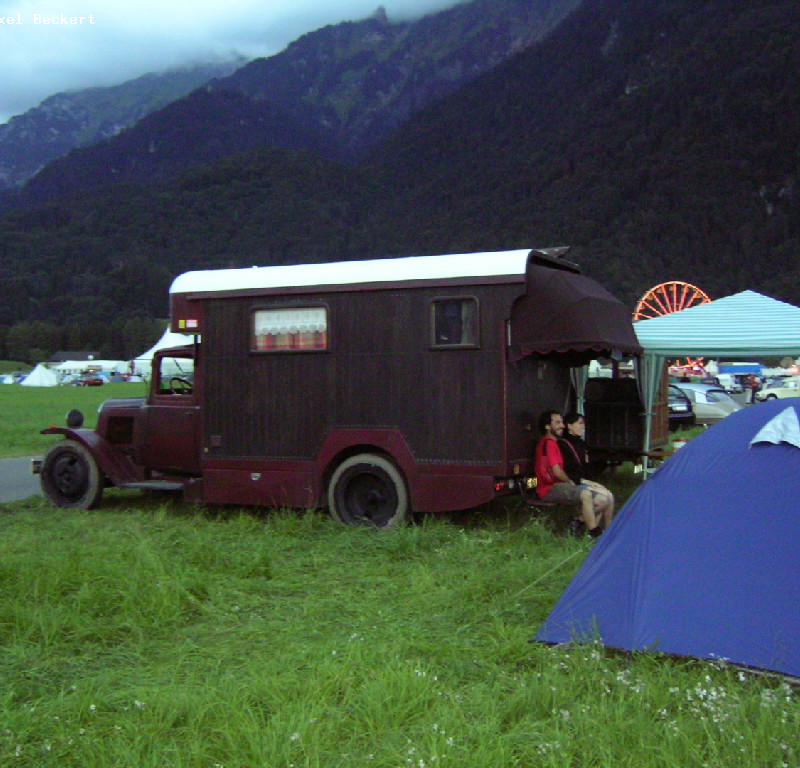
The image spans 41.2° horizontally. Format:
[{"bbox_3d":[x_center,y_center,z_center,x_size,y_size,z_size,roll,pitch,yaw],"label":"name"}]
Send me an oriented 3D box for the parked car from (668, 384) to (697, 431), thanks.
[{"bbox_3d":[6.787,0.710,32.806,1.680,1.380,4.300,0,1,-40],"label":"parked car"}]

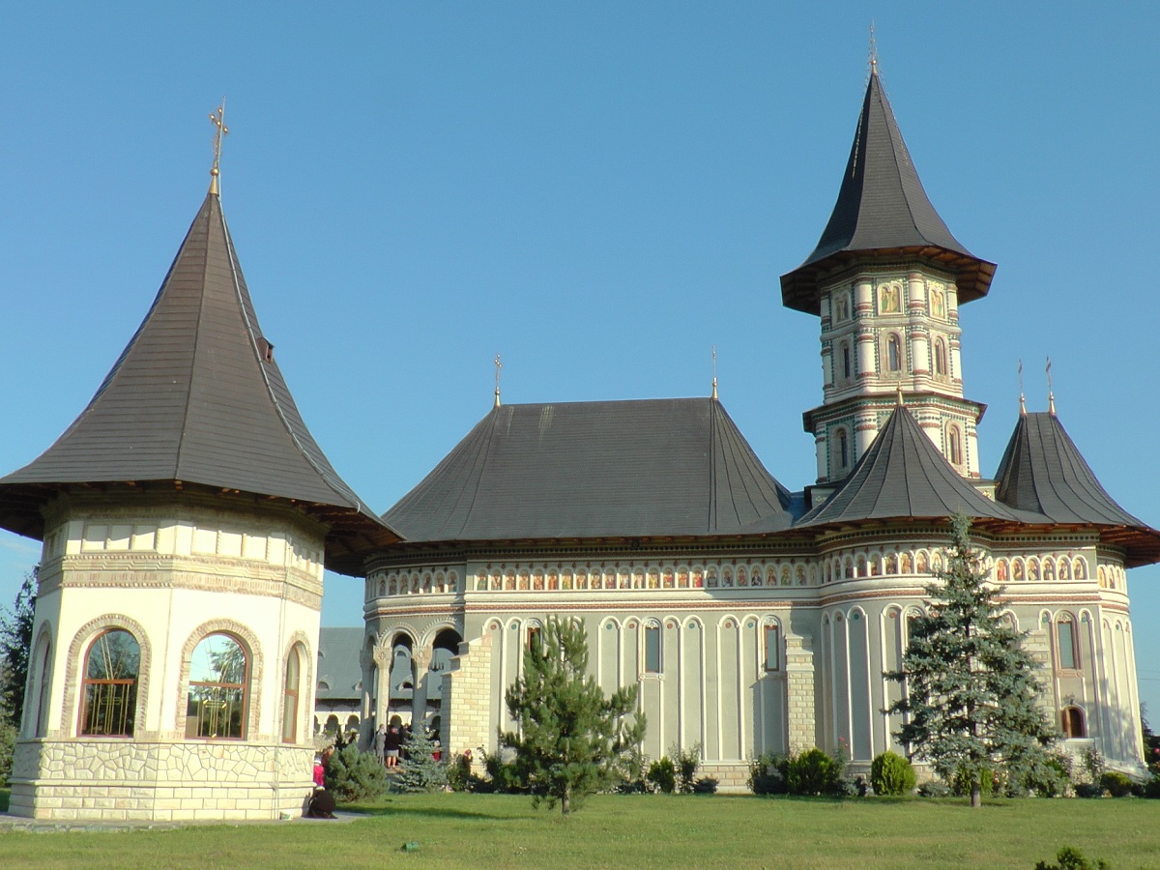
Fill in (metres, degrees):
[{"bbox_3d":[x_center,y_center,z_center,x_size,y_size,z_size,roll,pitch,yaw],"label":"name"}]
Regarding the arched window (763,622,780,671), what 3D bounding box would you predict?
[{"bbox_3d":[7.537,8.296,48.701,0.620,1.980,0.250,-2,-15,10],"label":"arched window"}]

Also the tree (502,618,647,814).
[{"bbox_3d":[-0.171,7.597,33.775,3.950,5.242,3.753,-2,-15,9],"label":"tree"}]

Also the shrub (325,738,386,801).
[{"bbox_3d":[-7.093,10.572,39.388,1.895,2.134,1.837,-2,-15,10],"label":"shrub"}]

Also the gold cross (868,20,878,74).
[{"bbox_3d":[14.259,-18.832,60.432,0.471,2.968,0.420,-2,-15,9],"label":"gold cross"}]

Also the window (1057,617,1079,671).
[{"bbox_3d":[18.581,7.968,47.238,0.841,2.041,0.220,-2,-15,9],"label":"window"}]

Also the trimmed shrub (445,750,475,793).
[{"bbox_3d":[-4.731,13.240,48.740,1.140,1.613,1.140,-2,-15,9],"label":"trimmed shrub"}]

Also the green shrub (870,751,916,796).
[{"bbox_3d":[11.149,12.038,44.066,1.649,1.592,1.649,-2,-15,9],"label":"green shrub"}]

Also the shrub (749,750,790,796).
[{"bbox_3d":[7.277,13.006,47.742,1.563,1.653,1.485,-2,-15,9],"label":"shrub"}]

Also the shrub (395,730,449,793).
[{"bbox_3d":[-5.916,12.187,46.413,1.914,2.344,1.914,-2,-15,10],"label":"shrub"}]

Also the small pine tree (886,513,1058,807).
[{"bbox_3d":[12.827,7.236,40.554,5.372,9.436,5.372,-2,-15,10],"label":"small pine tree"}]

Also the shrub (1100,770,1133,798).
[{"bbox_3d":[18.657,12.123,43.077,1.054,0.874,1.022,-2,-15,10],"label":"shrub"}]

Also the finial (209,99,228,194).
[{"bbox_3d":[-11.282,-9.018,38.685,0.280,3.136,0.950,-2,-15,10],"label":"finial"}]

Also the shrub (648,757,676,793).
[{"bbox_3d":[3.238,13.311,48.581,1.136,1.388,1.136,-2,-15,9],"label":"shrub"}]

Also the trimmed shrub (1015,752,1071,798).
[{"bbox_3d":[16.242,11.886,43.446,1.861,1.537,1.709,-2,-15,10],"label":"trimmed shrub"}]

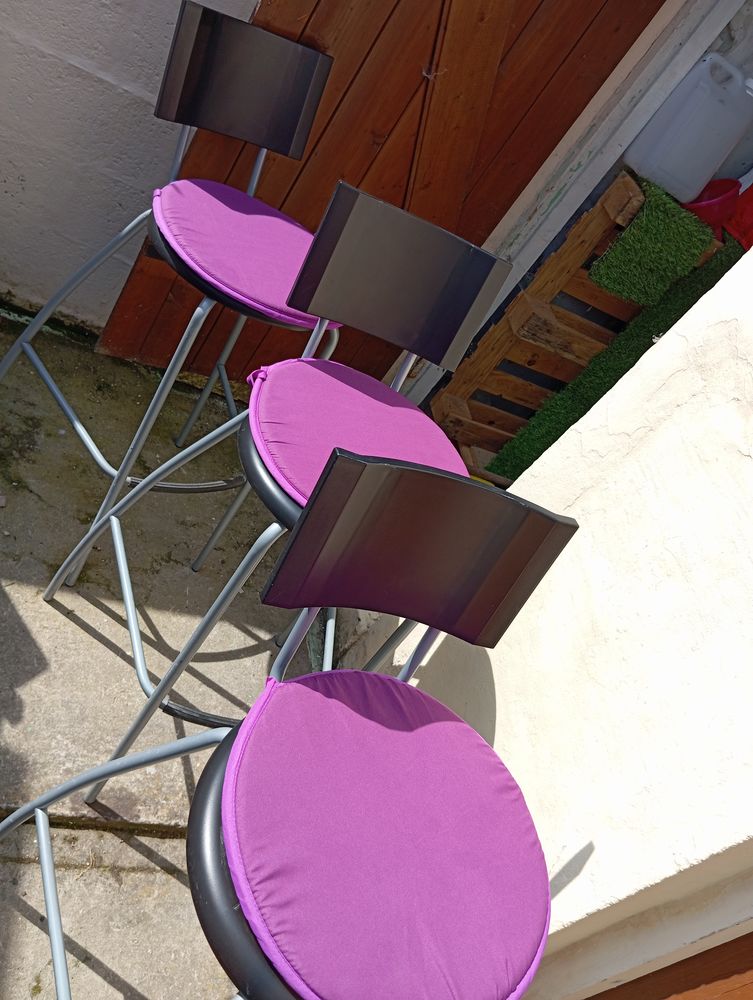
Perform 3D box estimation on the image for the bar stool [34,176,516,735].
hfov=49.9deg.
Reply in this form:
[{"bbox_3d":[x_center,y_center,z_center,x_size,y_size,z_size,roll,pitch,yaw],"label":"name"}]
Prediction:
[{"bbox_3d":[-0.136,0.069,1.346,0.538,1.007,0.490,15,42,-32],"label":"bar stool"}]

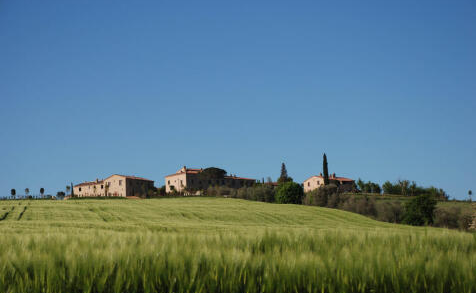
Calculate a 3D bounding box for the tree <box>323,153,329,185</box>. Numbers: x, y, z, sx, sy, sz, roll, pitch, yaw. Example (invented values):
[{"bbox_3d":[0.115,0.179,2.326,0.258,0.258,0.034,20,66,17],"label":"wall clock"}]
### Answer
[{"bbox_3d":[29.970,9.160,420.000,1.900,14.000,1.900,0,-5,0],"label":"tree"}]

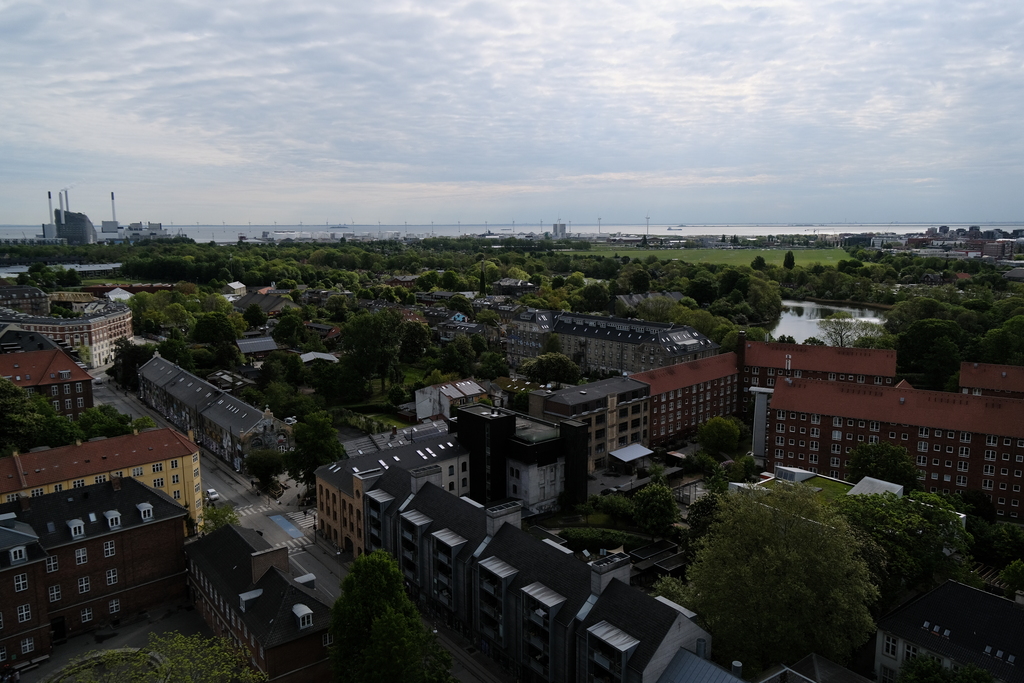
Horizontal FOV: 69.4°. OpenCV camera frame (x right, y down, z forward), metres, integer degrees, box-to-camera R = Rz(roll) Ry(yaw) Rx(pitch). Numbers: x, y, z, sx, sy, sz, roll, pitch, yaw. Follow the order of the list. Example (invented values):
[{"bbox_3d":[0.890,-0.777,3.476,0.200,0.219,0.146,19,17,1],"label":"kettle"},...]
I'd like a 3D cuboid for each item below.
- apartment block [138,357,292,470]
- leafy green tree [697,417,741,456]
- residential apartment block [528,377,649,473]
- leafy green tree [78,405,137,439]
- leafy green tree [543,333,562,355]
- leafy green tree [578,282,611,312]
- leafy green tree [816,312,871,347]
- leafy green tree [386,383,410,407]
[{"bbox_3d":[-80.170,15.890,192.780,11.300,12.000,90.000,-7,12,-38],"label":"apartment block"},{"bbox_3d":[47.900,22.230,171.250,9.500,9.400,9.500,0,9,0],"label":"leafy green tree"},{"bbox_3d":[19.169,20.034,178.625,29.777,18.277,12.937,-9,13,-43],"label":"residential apartment block"},{"bbox_3d":[-89.750,20.250,164.700,12.990,12.320,12.990,-5,10,-29],"label":"leafy green tree"},{"bbox_3d":[16.052,3.683,292.324,7.899,14.243,7.899,0,9,0],"label":"leafy green tree"},{"bbox_3d":[49.570,-25.720,435.320,17.710,16.830,17.710,1,9,6],"label":"leafy green tree"},{"bbox_3d":[131.000,-2.400,293.380,19.500,18.000,19.500,0,9,0],"label":"leafy green tree"},{"bbox_3d":[-32.860,15.320,212.630,6.630,6.630,6.630,-2,9,-9],"label":"leafy green tree"}]

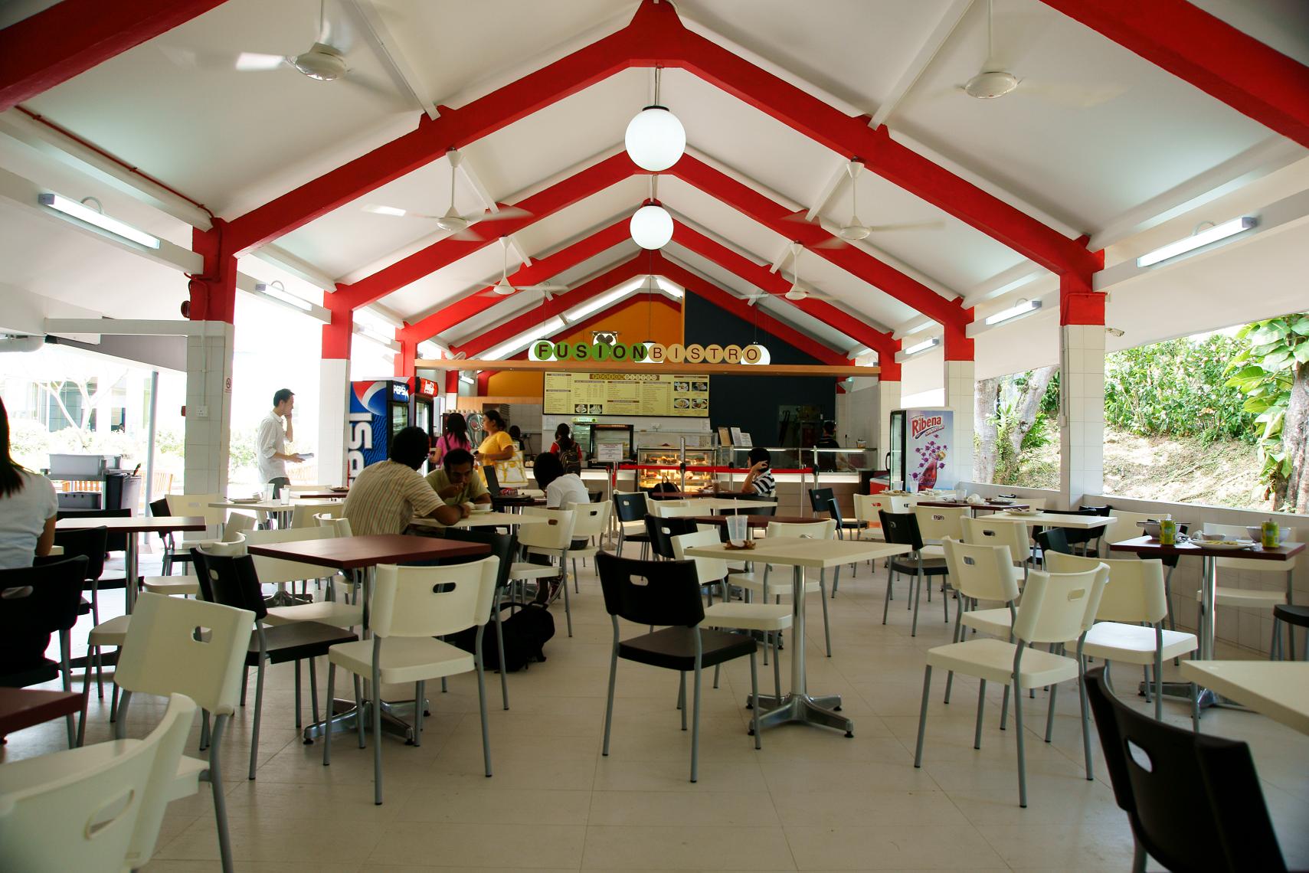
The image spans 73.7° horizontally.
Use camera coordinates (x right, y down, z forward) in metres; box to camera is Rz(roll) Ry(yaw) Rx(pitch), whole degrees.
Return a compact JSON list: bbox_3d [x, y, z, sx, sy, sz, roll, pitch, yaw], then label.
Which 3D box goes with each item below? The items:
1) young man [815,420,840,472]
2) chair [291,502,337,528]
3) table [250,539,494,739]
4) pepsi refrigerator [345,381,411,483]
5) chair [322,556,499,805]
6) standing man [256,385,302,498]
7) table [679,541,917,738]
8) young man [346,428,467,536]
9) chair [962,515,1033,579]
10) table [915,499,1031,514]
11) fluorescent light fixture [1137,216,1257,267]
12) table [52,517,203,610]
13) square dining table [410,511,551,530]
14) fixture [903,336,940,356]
[{"bbox_3d":[3.005,0.597,15.217,0.360,1.726,0.500,2,-1,-40],"label":"young man"},{"bbox_3d":[-2.290,0.835,5.922,0.460,0.780,0.510,2,-1,-39],"label":"chair"},{"bbox_3d":[-1.185,0.836,3.633,0.707,0.758,0.707,0,-1,37],"label":"table"},{"bbox_3d":[-3.649,0.308,11.404,0.646,2.020,0.636,0,-1,7],"label":"pepsi refrigerator"},{"bbox_3d":[-0.880,0.812,3.133,0.460,0.780,0.530,2,-1,-42],"label":"chair"},{"bbox_3d":[-3.678,0.383,8.570,0.450,1.730,0.480,1,-1,0],"label":"standing man"},{"bbox_3d":[0.621,0.856,3.764,0.697,0.758,0.707,0,-1,40],"label":"table"},{"bbox_3d":[-1.344,0.586,4.803,0.768,1.293,0.545,1,-1,-42],"label":"young man"},{"bbox_3d":[2.198,0.883,5.319,0.515,0.788,0.465,1,-1,-33],"label":"chair"},{"bbox_3d":[2.681,0.946,7.357,0.700,0.750,0.700,2,-1,-43],"label":"table"},{"bbox_3d":[3.611,-1.290,5.901,0.090,0.095,1.240,1,-1,0],"label":"fluorescent light fixture"},{"bbox_3d":[-2.742,0.823,4.574,0.700,0.745,0.700,1,-1,-26],"label":"table"},{"bbox_3d":[-1.092,0.861,5.218,0.700,0.750,0.700,0,-1,41],"label":"square dining table"},{"bbox_3d":[3.595,-1.207,11.732,0.100,0.090,1.230,1,-1,0],"label":"fixture"}]

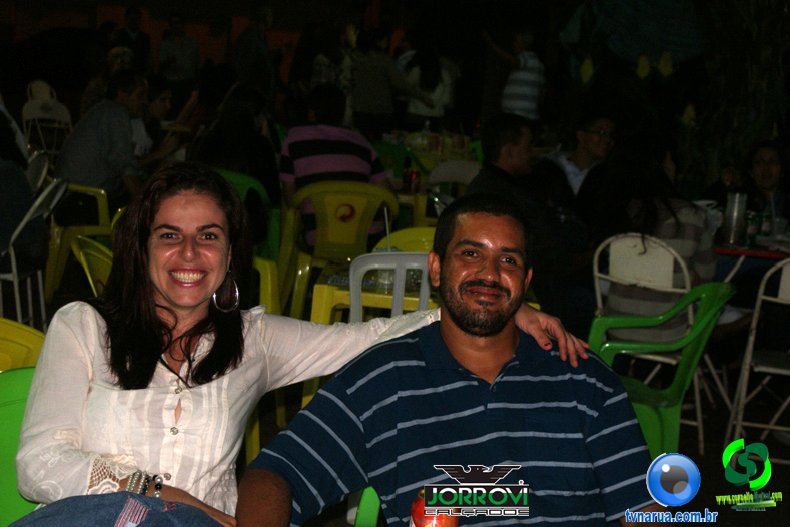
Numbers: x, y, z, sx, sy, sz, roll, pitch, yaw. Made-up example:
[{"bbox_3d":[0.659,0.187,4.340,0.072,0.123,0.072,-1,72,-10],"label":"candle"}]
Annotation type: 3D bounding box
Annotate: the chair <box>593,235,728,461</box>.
[{"bbox_3d":[1.048,0.260,5.628,0.430,0.800,0.470,8,10,33],"label":"chair"}]

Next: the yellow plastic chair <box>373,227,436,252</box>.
[{"bbox_3d":[0.146,0.276,5.243,0.560,0.785,0.550,3,8,0],"label":"yellow plastic chair"}]

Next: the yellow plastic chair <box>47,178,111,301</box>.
[{"bbox_3d":[-1.733,-0.176,7.667,0.550,0.785,0.560,-5,11,-42],"label":"yellow plastic chair"}]

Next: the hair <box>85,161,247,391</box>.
[{"bbox_3d":[-0.373,0.021,2.430,0.250,0.350,0.240,2,8,-7],"label":"hair"}]

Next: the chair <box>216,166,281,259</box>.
[{"bbox_3d":[-0.877,-0.080,7.321,0.560,0.785,0.550,4,8,5],"label":"chair"}]

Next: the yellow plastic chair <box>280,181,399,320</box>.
[{"bbox_3d":[-0.266,0.003,6.975,0.560,0.785,0.550,2,8,-5],"label":"yellow plastic chair"}]

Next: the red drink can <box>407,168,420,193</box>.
[{"bbox_3d":[0.090,-0.399,7.150,0.066,0.122,0.066,3,8,0],"label":"red drink can"}]

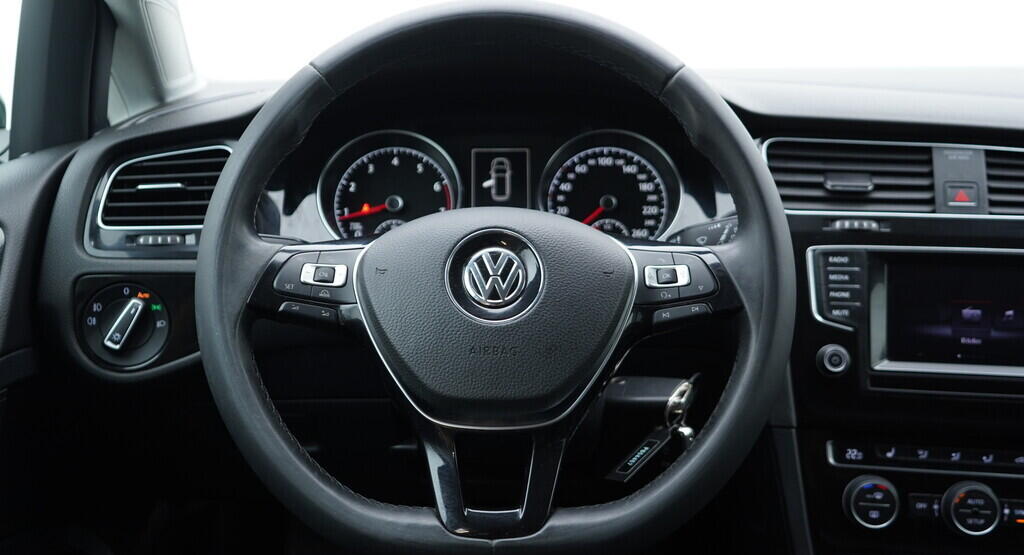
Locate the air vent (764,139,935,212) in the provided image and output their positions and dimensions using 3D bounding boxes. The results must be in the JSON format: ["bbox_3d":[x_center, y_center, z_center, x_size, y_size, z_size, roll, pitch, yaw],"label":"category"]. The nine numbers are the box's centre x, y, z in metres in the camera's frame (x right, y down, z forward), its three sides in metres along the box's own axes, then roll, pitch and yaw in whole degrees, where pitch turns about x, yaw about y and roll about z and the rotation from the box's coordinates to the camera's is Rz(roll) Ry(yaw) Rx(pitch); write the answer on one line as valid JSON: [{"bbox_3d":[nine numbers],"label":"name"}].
[{"bbox_3d":[0.270,-0.081,0.820,0.135,0.056,0.030,2,-5,7],"label":"air vent"}]

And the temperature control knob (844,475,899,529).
[{"bbox_3d":[0.276,0.173,0.785,0.041,0.041,0.018,2,0,7],"label":"temperature control knob"}]

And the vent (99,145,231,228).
[{"bbox_3d":[-0.274,-0.072,0.815,0.107,0.064,0.030,-1,-4,-6],"label":"vent"}]

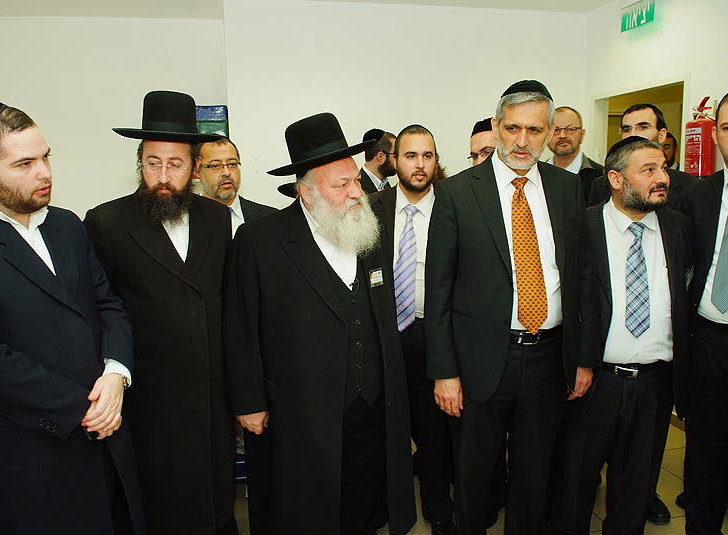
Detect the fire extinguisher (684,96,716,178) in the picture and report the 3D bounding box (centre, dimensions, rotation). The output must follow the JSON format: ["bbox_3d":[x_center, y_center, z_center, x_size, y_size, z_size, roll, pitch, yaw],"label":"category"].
[{"bbox_3d":[1.914,-0.726,3.280,0.160,0.490,0.155,-3,7,-24],"label":"fire extinguisher"}]

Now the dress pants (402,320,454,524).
[{"bbox_3d":[0.237,0.644,2.431,0.390,0.950,0.270,0,7,4],"label":"dress pants"}]

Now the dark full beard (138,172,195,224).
[{"bbox_3d":[-0.564,-0.198,1.660,0.155,0.150,0.120,-3,7,-22],"label":"dark full beard"}]

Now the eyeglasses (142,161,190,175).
[{"bbox_3d":[-0.584,-0.295,1.700,0.140,0.045,0.140,0,15,-16],"label":"eyeglasses"}]

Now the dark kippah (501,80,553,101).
[{"bbox_3d":[0.498,-0.533,1.760,0.160,0.070,0.160,5,3,18],"label":"dark kippah"}]

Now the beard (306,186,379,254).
[{"bbox_3d":[-0.065,-0.139,1.750,0.170,0.215,0.175,13,15,42],"label":"beard"}]

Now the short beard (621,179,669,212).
[{"bbox_3d":[0.905,-0.229,1.840,0.135,0.105,0.110,-4,7,-30],"label":"short beard"}]

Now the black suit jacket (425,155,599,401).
[{"bbox_3d":[0.445,0.018,1.770,0.520,0.740,0.300,0,6,2],"label":"black suit jacket"}]

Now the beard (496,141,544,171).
[{"bbox_3d":[0.452,-0.325,1.680,0.135,0.095,0.100,1,6,15],"label":"beard"}]

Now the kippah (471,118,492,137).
[{"bbox_3d":[0.481,-0.529,2.200,0.165,0.075,0.165,4,8,40],"label":"kippah"}]

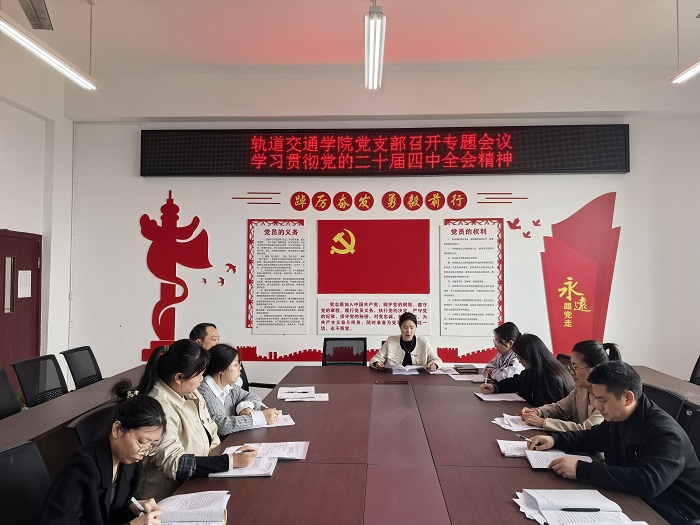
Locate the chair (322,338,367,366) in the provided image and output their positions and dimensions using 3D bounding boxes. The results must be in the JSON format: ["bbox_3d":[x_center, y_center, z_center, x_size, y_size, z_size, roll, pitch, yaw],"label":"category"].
[{"bbox_3d":[-0.060,1.166,4.370,0.530,0.900,0.570,0,-2,2],"label":"chair"}]

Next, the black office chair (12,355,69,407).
[{"bbox_3d":[-2.316,1.249,3.923,0.600,0.930,0.560,0,-2,4],"label":"black office chair"}]

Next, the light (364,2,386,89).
[{"bbox_3d":[0.193,-1.621,3.824,0.150,0.090,1.250,0,-2,2],"label":"light"}]

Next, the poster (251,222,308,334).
[{"bbox_3d":[-0.883,0.184,5.953,0.750,1.410,0.020,0,-2,2],"label":"poster"}]

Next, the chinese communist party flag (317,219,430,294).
[{"bbox_3d":[0.293,-0.065,5.880,1.359,0.895,0.020,0,-2,2],"label":"chinese communist party flag"}]

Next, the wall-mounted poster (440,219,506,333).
[{"bbox_3d":[1.481,0.181,5.868,0.780,1.430,0.020,0,-2,2],"label":"wall-mounted poster"}]

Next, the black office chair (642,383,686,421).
[{"bbox_3d":[1.553,1.212,2.829,0.600,0.930,0.560,0,-2,4],"label":"black office chair"}]

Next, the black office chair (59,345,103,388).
[{"bbox_3d":[-1.930,1.152,3.860,0.560,0.900,0.530,0,-2,7],"label":"black office chair"}]

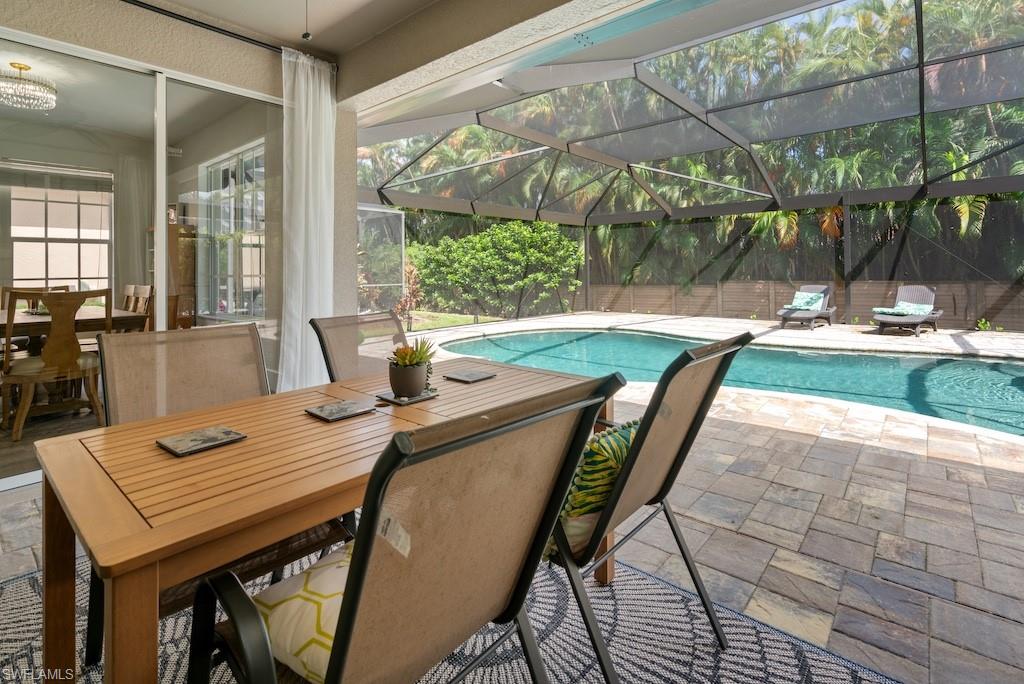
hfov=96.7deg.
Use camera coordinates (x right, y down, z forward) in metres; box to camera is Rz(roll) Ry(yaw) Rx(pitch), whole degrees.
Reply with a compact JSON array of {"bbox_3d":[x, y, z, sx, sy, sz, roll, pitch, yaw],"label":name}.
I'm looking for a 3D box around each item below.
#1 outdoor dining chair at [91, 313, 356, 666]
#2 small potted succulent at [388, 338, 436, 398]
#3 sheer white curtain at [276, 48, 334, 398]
[{"bbox_3d":[-0.930,0.485,1.430,0.580,0.970,0.680,-5,8,-40],"label":"outdoor dining chair"},{"bbox_3d":[-0.363,0.093,1.660,0.160,0.205,0.150,0,6,0],"label":"small potted succulent"},{"bbox_3d":[-1.610,-0.866,3.600,0.140,2.760,0.460,6,8,43],"label":"sheer white curtain"}]

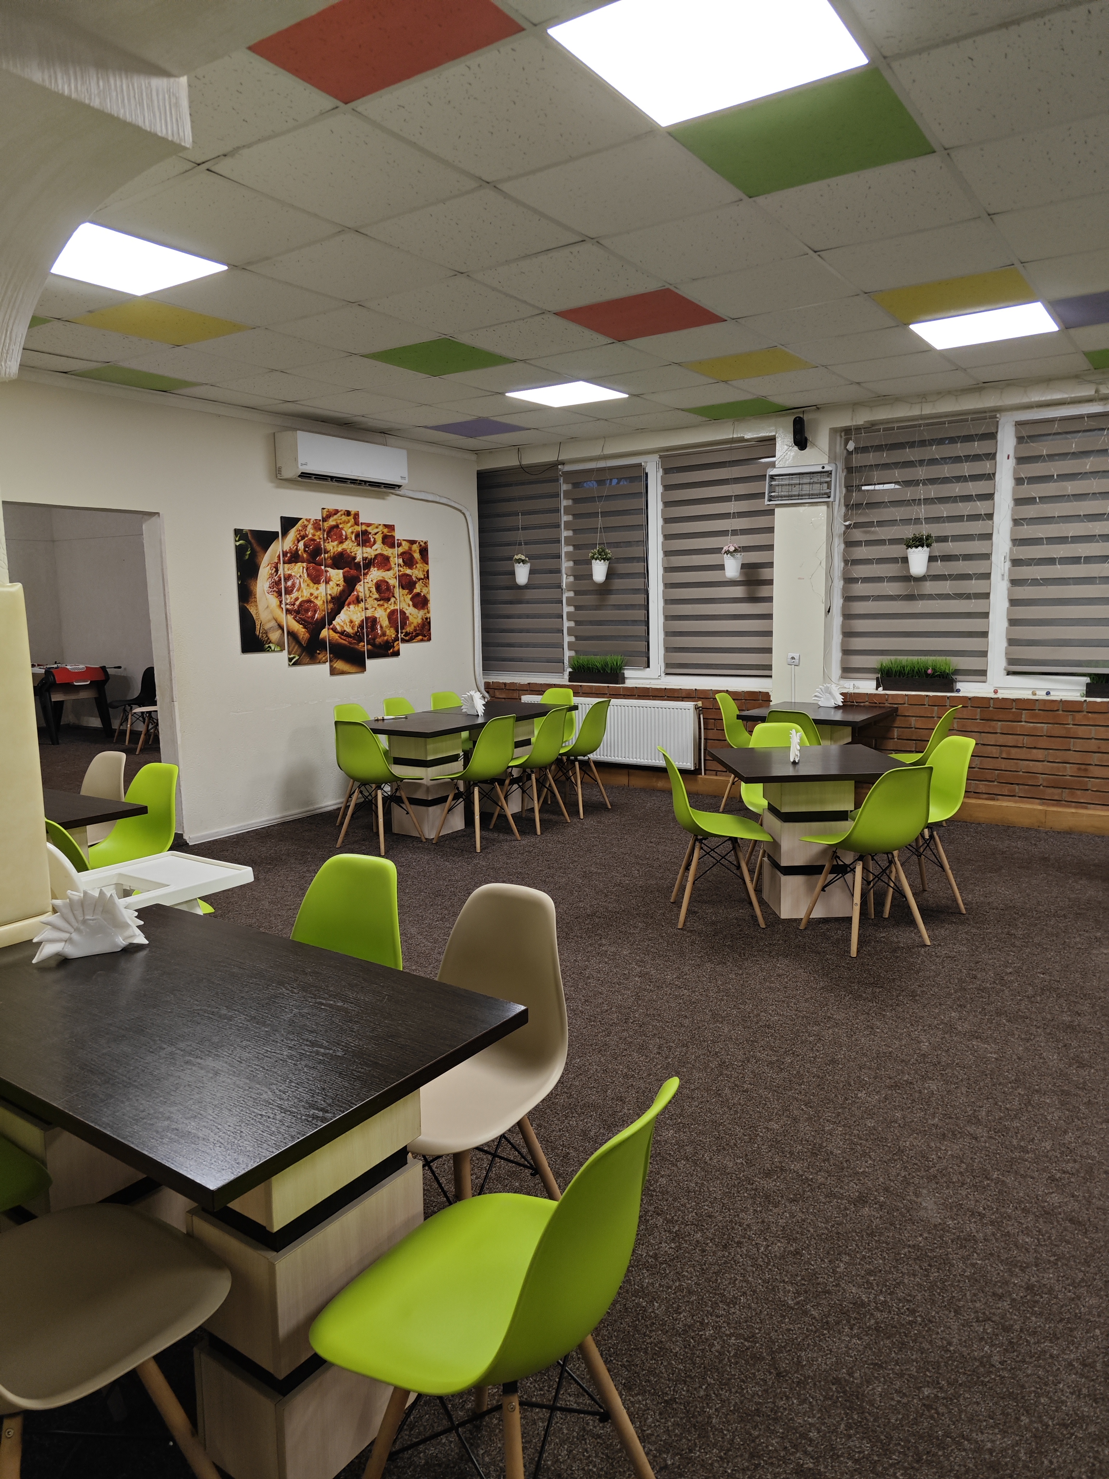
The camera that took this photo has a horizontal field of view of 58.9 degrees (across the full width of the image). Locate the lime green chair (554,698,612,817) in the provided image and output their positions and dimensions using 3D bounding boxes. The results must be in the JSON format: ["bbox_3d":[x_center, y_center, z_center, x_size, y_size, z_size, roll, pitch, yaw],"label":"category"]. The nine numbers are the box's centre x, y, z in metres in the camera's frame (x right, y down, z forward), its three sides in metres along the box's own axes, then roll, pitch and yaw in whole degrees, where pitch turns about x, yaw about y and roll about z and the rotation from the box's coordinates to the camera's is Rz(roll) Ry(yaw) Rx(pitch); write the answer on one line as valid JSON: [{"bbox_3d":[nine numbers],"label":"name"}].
[{"bbox_3d":[0.144,0.108,6.921,0.515,0.800,0.455,4,10,34],"label":"lime green chair"}]

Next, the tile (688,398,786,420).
[{"bbox_3d":[1.232,-2.235,6.645,0.580,0.018,0.480,4,10,34],"label":"tile"}]

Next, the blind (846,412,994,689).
[{"bbox_3d":[2.369,-1.223,6.479,0.940,1.667,0.060,4,9,34],"label":"blind"}]

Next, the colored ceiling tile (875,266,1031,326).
[{"bbox_3d":[1.725,-1.910,4.216,0.590,0.020,0.590,4,10,34],"label":"colored ceiling tile"}]

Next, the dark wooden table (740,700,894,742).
[{"bbox_3d":[1.720,0.180,6.443,0.800,0.730,0.820,4,10,34],"label":"dark wooden table"}]

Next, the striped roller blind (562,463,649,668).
[{"bbox_3d":[0.391,-1.364,7.877,0.780,1.580,0.060,4,10,34],"label":"striped roller blind"}]

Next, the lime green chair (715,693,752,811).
[{"bbox_3d":[1.419,0.092,7.013,0.510,0.805,0.455,3,9,29],"label":"lime green chair"}]

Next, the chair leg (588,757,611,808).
[{"bbox_3d":[0.330,0.320,7.084,0.030,0.398,0.030,-16,11,39],"label":"chair leg"}]

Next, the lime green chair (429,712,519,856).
[{"bbox_3d":[-0.486,0.233,6.071,0.500,0.800,0.460,4,9,31],"label":"lime green chair"}]

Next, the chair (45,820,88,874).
[{"bbox_3d":[-1.550,0.622,3.567,0.455,0.800,0.515,7,11,43],"label":"chair"}]

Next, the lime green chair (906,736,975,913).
[{"bbox_3d":[1.723,0.397,4.712,0.510,0.805,0.455,-2,8,-7],"label":"lime green chair"}]

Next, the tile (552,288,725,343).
[{"bbox_3d":[0.396,-1.911,4.399,0.590,0.020,0.590,4,10,34],"label":"tile"}]

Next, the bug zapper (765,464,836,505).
[{"bbox_3d":[1.678,-1.721,6.665,0.465,0.250,0.100,4,10,34],"label":"bug zapper"}]

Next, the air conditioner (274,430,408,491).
[{"bbox_3d":[-1.485,-1.966,6.993,0.215,0.292,1.055,4,10,34],"label":"air conditioner"}]

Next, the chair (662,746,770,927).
[{"bbox_3d":[0.740,0.427,4.587,0.515,0.800,0.455,-1,8,2],"label":"chair"}]

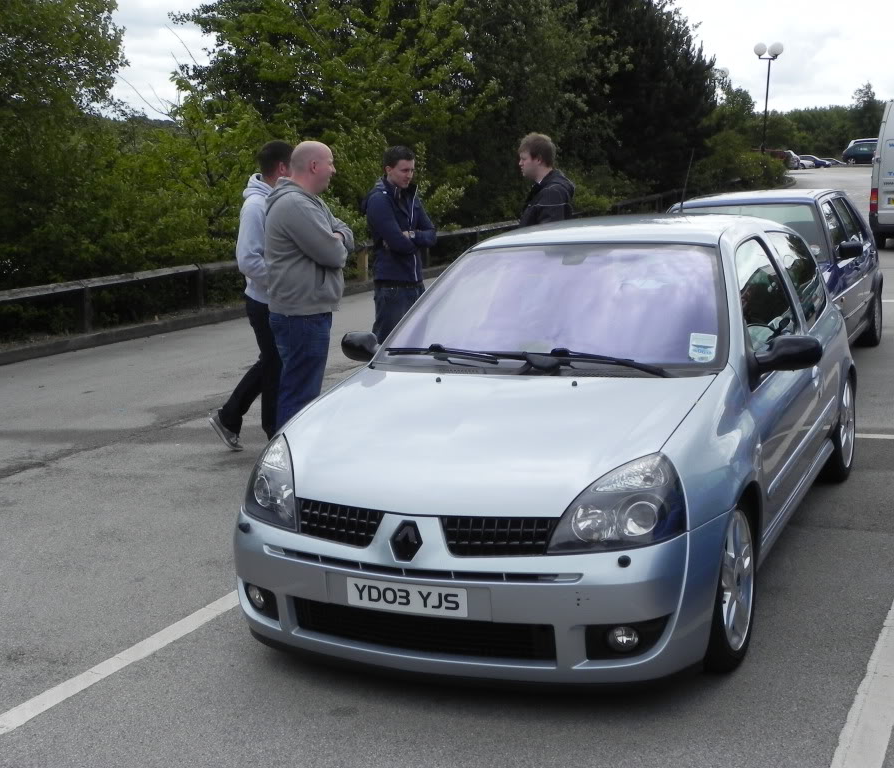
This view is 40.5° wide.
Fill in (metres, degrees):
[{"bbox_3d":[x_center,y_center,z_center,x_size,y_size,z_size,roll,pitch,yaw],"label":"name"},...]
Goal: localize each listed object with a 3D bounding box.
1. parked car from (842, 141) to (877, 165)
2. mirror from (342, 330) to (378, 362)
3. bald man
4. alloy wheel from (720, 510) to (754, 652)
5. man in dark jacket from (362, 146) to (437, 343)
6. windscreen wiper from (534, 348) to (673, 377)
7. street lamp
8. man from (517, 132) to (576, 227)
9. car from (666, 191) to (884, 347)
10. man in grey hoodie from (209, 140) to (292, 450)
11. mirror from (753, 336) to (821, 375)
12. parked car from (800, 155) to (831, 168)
[{"bbox_3d":[26.389,-14.125,74.000,4.300,1.520,1.750,-4,11,-17],"label":"parked car"},{"bbox_3d":[-0.323,-0.151,4.892,0.210,0.140,0.135,1,10,25],"label":"mirror"},{"bbox_3d":[-0.763,-0.428,6.634,0.480,1.770,0.580,-5,10,-17],"label":"bald man"},{"bbox_3d":[0.825,0.607,3.779,0.190,0.440,0.440,1,10,25],"label":"alloy wheel"},{"bbox_3d":[-0.278,-0.543,7.403,0.380,1.780,0.520,7,13,36],"label":"man in dark jacket"},{"bbox_3d":[0.519,-0.069,4.079,0.540,0.080,0.080,10,14,27],"label":"windscreen wiper"},{"bbox_3d":[13.498,-11.690,51.000,1.250,5.300,1.200,-1,11,0],"label":"street lamp"},{"bbox_3d":[0.613,-0.631,7.396,0.380,1.770,0.530,-4,10,-12],"label":"man"},{"bbox_3d":[2.457,-0.830,9.675,1.680,1.400,4.000,2,10,26],"label":"car"},{"bbox_3d":[-1.071,-0.476,6.966,0.560,1.810,0.460,-5,11,-23],"label":"man in grey hoodie"},{"bbox_3d":[1.165,-0.108,4.136,0.220,0.125,0.140,2,10,26],"label":"mirror"},{"bbox_3d":[33.476,-20.501,112.000,4.100,1.440,1.720,3,10,24],"label":"parked car"}]

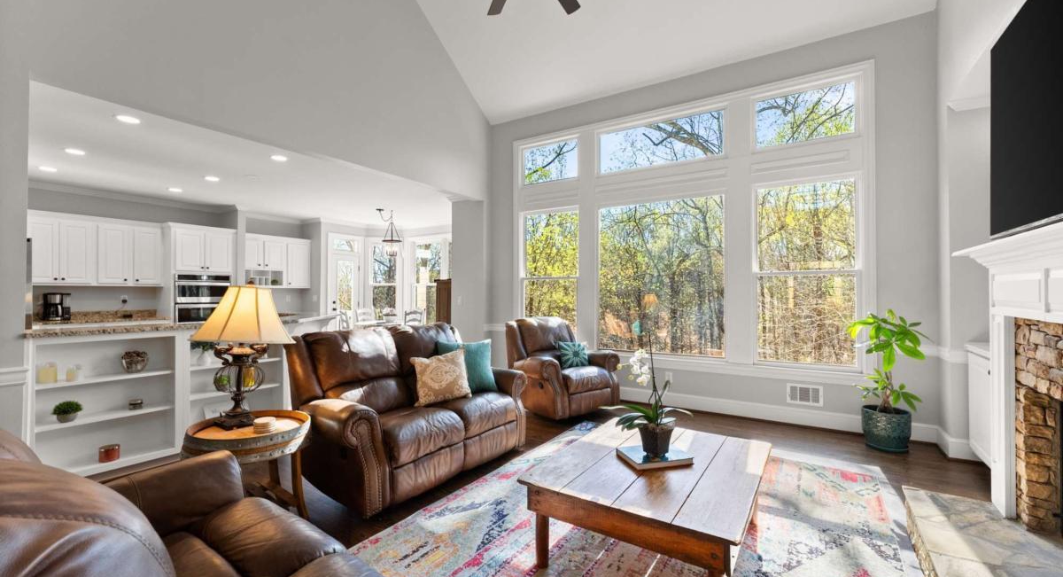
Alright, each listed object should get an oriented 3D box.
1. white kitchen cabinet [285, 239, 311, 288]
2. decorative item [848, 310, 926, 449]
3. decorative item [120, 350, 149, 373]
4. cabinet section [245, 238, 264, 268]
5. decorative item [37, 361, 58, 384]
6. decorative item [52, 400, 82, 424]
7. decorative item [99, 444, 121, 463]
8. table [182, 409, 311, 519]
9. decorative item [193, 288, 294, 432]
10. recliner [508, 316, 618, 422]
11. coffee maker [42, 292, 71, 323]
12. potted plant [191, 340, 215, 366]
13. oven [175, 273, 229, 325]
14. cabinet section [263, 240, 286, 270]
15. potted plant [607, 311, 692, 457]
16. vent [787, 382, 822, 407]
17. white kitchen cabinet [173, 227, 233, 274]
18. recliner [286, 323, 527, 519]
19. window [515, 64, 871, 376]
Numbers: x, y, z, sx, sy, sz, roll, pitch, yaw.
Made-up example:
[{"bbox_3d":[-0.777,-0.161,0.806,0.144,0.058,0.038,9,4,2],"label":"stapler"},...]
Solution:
[{"bbox_3d":[-4.899,-0.495,8.544,0.320,0.990,0.510,-1,-1,31],"label":"white kitchen cabinet"},{"bbox_3d":[2.937,0.740,3.400,0.510,1.130,0.470,-1,-1,31],"label":"decorative item"},{"bbox_3d":[-3.070,0.572,3.203,0.155,0.170,0.155,0,-1,32],"label":"decorative item"},{"bbox_3d":[-5.104,-0.638,7.484,0.330,0.599,0.350,0,0,33],"label":"cabinet section"},{"bbox_3d":[-3.322,0.586,2.836,0.100,0.130,0.100,-1,-1,31],"label":"decorative item"},{"bbox_3d":[-3.257,0.866,2.901,0.140,0.135,0.140,-1,-1,31],"label":"decorative item"},{"bbox_3d":[-3.091,1.207,3.027,0.110,0.093,0.110,-1,-1,31],"label":"decorative item"},{"bbox_3d":[-1.501,1.020,2.218,0.570,0.600,0.570,0,-1,32],"label":"table"},{"bbox_3d":[-1.641,0.355,2.338,0.490,0.800,0.490,-1,-1,31],"label":"decorative item"},{"bbox_3d":[0.305,0.836,4.821,1.080,1.020,0.980,0,-1,-35],"label":"recliner"},{"bbox_3d":[-6.440,0.250,5.597,0.240,0.360,0.250,-1,-1,31],"label":"coffee maker"},{"bbox_3d":[-2.808,0.547,3.529,0.140,0.220,0.150,0,-1,32],"label":"potted plant"},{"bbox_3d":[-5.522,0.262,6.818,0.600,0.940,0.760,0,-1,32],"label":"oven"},{"bbox_3d":[-4.909,-0.642,7.783,0.330,0.601,0.378,0,0,33],"label":"cabinet section"},{"bbox_3d":[0.630,0.546,2.200,0.460,0.680,0.370,0,-1,32],"label":"potted plant"},{"bbox_3d":[2.607,1.016,3.944,0.290,0.190,0.025,-1,-1,31],"label":"vent"},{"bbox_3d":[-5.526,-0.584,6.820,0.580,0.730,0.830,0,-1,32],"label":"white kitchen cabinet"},{"bbox_3d":[-0.919,0.820,3.226,1.040,1.020,1.660,0,-1,37],"label":"recliner"},{"bbox_3d":[1.417,-0.607,4.679,3.860,2.860,0.120,-1,-1,31],"label":"window"}]

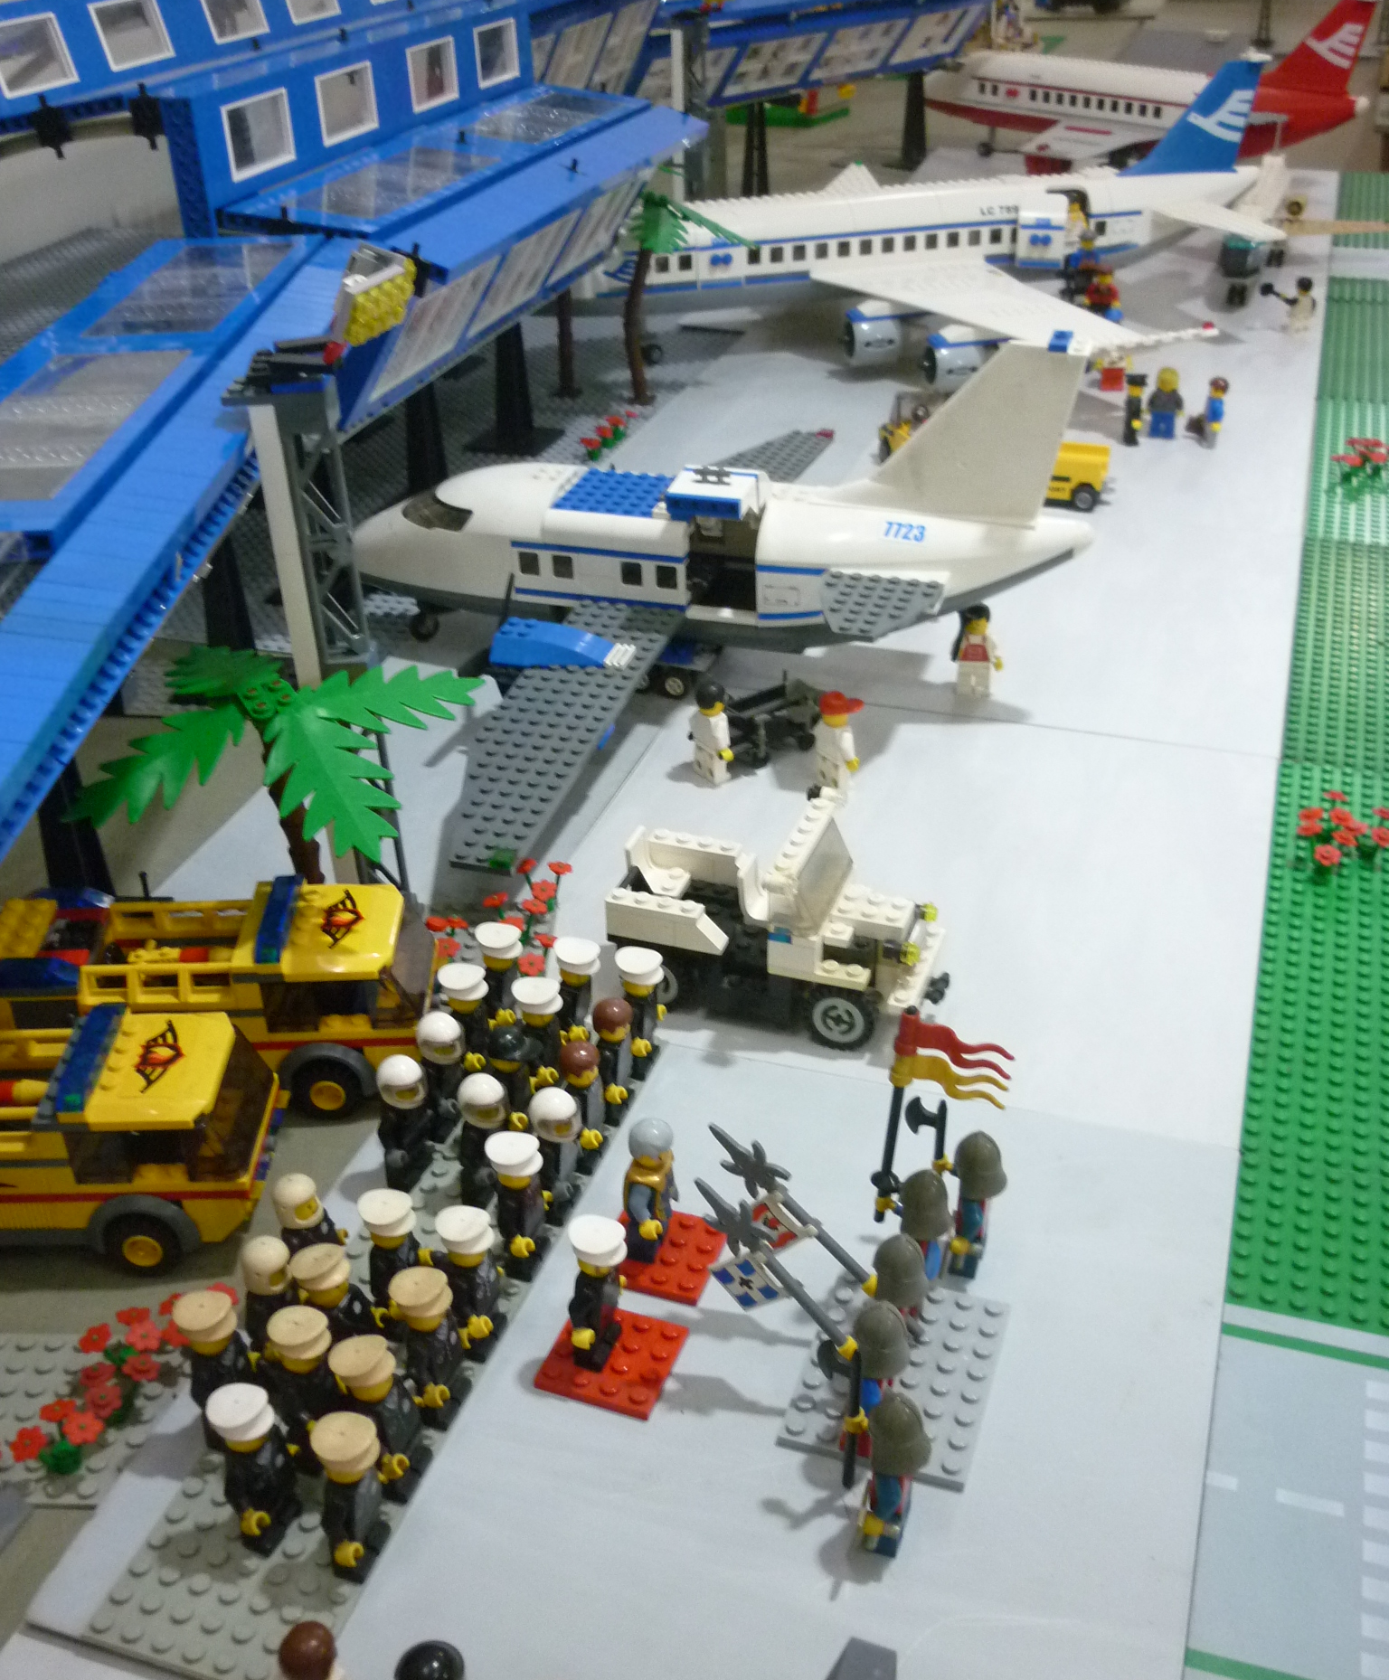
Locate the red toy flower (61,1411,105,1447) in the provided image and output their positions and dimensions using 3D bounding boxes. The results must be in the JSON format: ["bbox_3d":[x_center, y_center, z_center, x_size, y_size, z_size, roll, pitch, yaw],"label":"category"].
[{"bbox_3d":[-0.155,0.149,0.446,0.011,0.004,0.011,0,32,0],"label":"red toy flower"}]

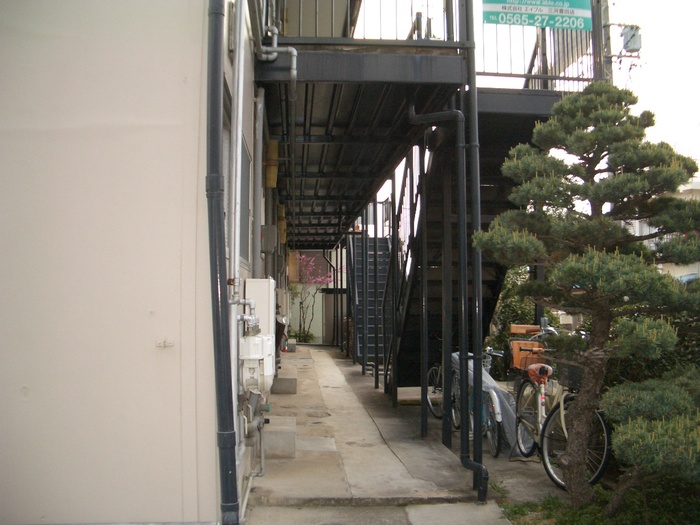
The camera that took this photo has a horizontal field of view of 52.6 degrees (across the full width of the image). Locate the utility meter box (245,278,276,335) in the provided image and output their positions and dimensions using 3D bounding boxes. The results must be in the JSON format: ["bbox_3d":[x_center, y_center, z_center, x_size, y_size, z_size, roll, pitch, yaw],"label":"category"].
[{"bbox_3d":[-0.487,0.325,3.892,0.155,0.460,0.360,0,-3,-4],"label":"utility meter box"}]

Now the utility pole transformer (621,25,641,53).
[{"bbox_3d":[8.948,-7.105,22.500,0.550,0.830,0.500,-2,-3,21],"label":"utility pole transformer"}]

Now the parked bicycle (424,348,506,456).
[{"bbox_3d":[1.318,1.355,7.384,0.570,1.000,1.740,0,-3,-3],"label":"parked bicycle"}]

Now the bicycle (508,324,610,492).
[{"bbox_3d":[1.591,1.078,5.547,0.560,1.110,1.780,0,-3,-2],"label":"bicycle"}]

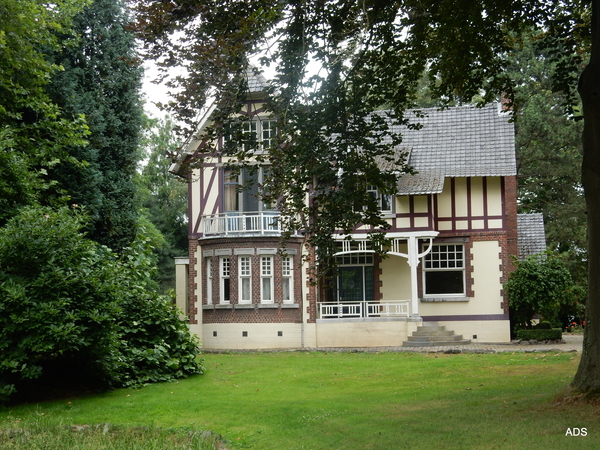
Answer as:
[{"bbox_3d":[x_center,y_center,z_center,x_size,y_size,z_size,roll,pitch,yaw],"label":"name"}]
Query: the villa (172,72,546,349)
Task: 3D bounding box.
[{"bbox_3d":[2.693,-0.679,40.335,13.350,10.300,10.500,-2,-4,14],"label":"villa"}]

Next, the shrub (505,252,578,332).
[{"bbox_3d":[8.756,2.624,37.560,2.620,3.100,2.300,-2,-4,14],"label":"shrub"}]

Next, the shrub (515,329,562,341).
[{"bbox_3d":[8.637,3.925,37.351,1.700,0.420,1.000,-2,-4,14],"label":"shrub"}]

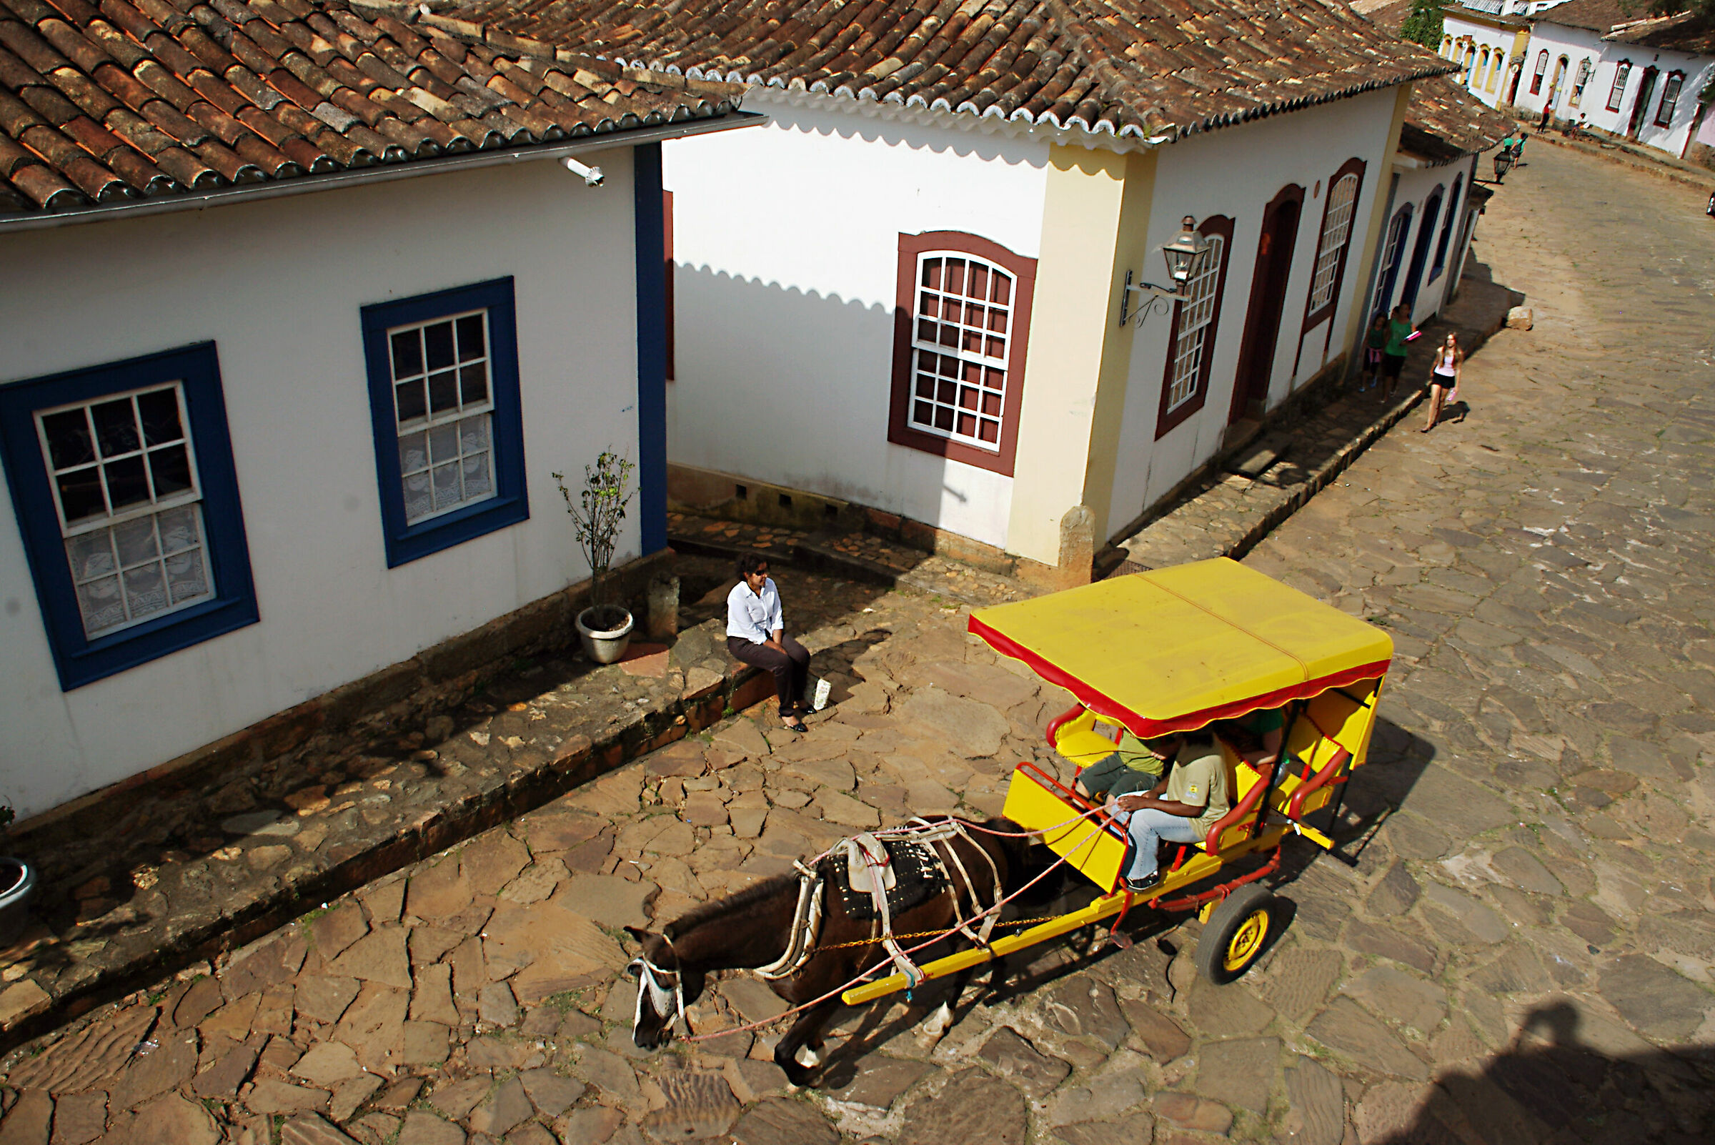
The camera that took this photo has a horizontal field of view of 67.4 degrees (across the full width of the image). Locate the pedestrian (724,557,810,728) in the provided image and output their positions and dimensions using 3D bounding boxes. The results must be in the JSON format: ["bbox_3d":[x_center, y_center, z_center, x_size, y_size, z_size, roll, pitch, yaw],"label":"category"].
[{"bbox_3d":[-0.677,0.546,9.530,0.720,1.180,0.470,16,29,25],"label":"pedestrian"}]

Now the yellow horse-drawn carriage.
[{"bbox_3d":[1.163,1.445,7.323,3.850,2.020,1.550,-11,29,-36],"label":"yellow horse-drawn carriage"}]

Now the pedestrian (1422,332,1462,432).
[{"bbox_3d":[9.742,-3.175,21.378,0.520,1.630,0.450,17,30,26],"label":"pedestrian"}]

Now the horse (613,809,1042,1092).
[{"bbox_3d":[-0.124,1.970,6.530,2.280,1.390,0.530,-11,29,-36],"label":"horse"}]

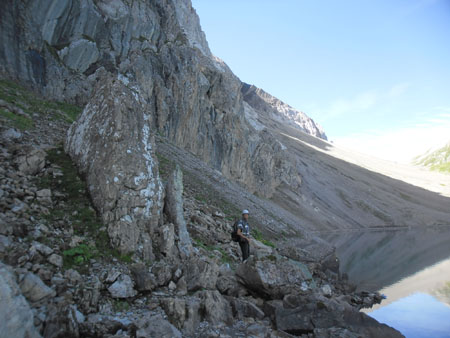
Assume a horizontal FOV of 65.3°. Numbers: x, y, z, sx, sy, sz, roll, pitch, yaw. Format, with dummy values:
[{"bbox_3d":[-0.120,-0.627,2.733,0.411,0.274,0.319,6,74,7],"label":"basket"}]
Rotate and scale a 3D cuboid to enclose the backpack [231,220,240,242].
[{"bbox_3d":[0.396,2.047,11.500,0.300,0.600,0.340,-7,-12,38],"label":"backpack"}]

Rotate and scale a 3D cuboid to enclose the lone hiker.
[{"bbox_3d":[0.608,2.175,11.350,0.420,1.710,0.520,-7,-12,38],"label":"lone hiker"}]

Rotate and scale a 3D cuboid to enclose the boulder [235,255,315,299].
[{"bbox_3d":[1.480,3.169,10.500,2.150,1.050,1.500,1,-9,-6],"label":"boulder"}]

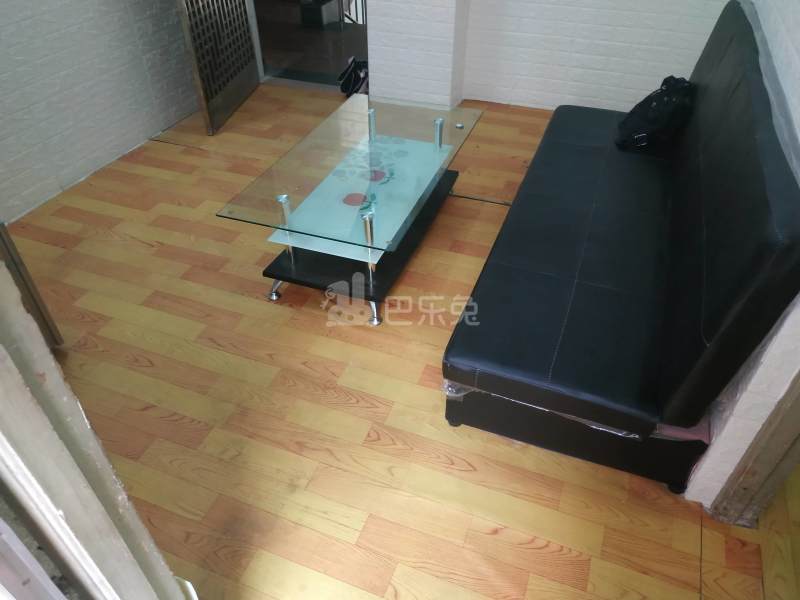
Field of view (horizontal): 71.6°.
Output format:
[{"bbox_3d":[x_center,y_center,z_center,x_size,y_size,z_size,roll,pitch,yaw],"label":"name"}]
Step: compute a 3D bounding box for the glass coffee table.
[{"bbox_3d":[-0.116,-0.421,2.320,0.630,0.400,1.160,13,43,16],"label":"glass coffee table"}]

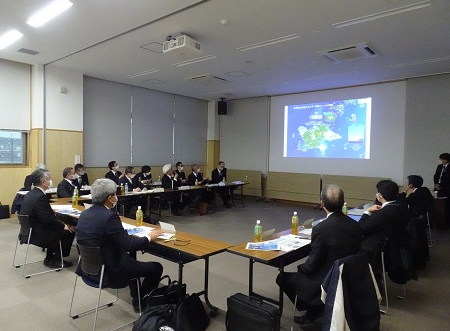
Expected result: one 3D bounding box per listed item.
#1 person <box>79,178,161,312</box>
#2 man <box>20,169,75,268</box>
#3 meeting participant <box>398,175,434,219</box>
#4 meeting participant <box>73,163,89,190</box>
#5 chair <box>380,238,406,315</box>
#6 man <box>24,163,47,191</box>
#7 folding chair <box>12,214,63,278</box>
[{"bbox_3d":[-1.017,0.780,3.047,0.780,1.290,0.570,-1,3,-42],"label":"person"},{"bbox_3d":[-2.397,0.710,4.170,0.700,1.290,0.540,-1,3,-43],"label":"man"},{"bbox_3d":[2.733,0.787,4.894,0.800,1.270,0.520,3,3,44],"label":"meeting participant"},{"bbox_3d":[-3.322,0.593,7.290,0.800,1.250,0.520,3,3,39],"label":"meeting participant"},{"bbox_3d":[1.590,1.063,3.396,0.520,0.770,0.540,-1,2,-42],"label":"chair"},{"bbox_3d":[-4.109,0.608,6.834,0.750,1.300,0.520,2,2,25],"label":"man"},{"bbox_3d":[-2.465,0.966,4.103,0.520,0.780,0.530,-1,3,-43],"label":"folding chair"}]

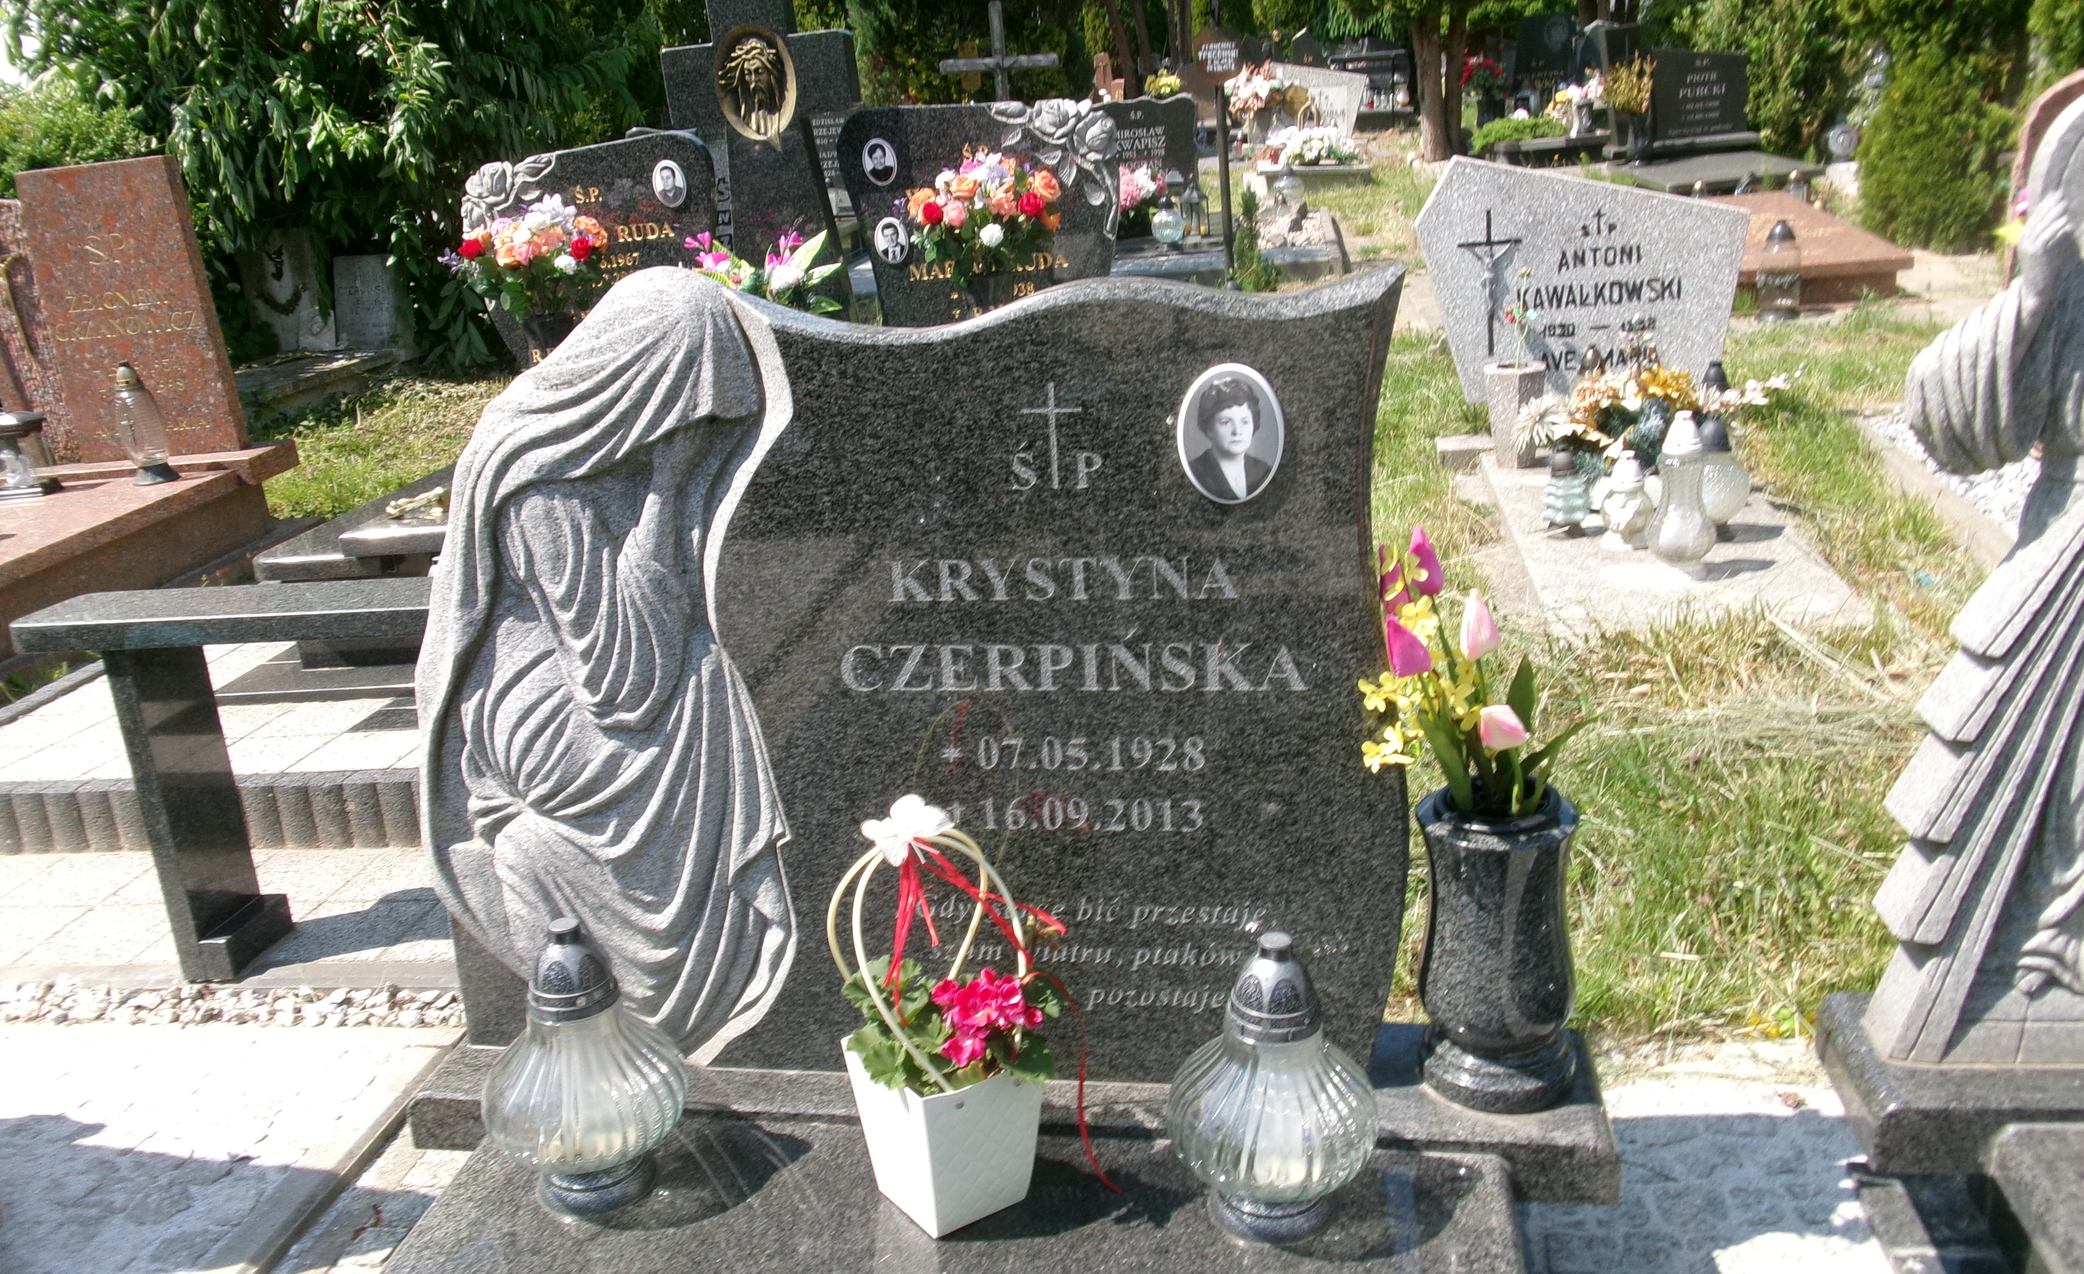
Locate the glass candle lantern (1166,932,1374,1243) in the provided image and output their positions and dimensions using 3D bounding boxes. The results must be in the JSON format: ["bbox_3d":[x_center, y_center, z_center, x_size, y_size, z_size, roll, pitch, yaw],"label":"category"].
[{"bbox_3d":[0.199,0.388,1.470,0.182,0.283,0.182,0,18,9],"label":"glass candle lantern"}]

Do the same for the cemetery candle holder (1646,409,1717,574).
[{"bbox_3d":[1.254,-0.287,3.272,0.127,0.305,0.127,-1,18,10],"label":"cemetery candle holder"}]

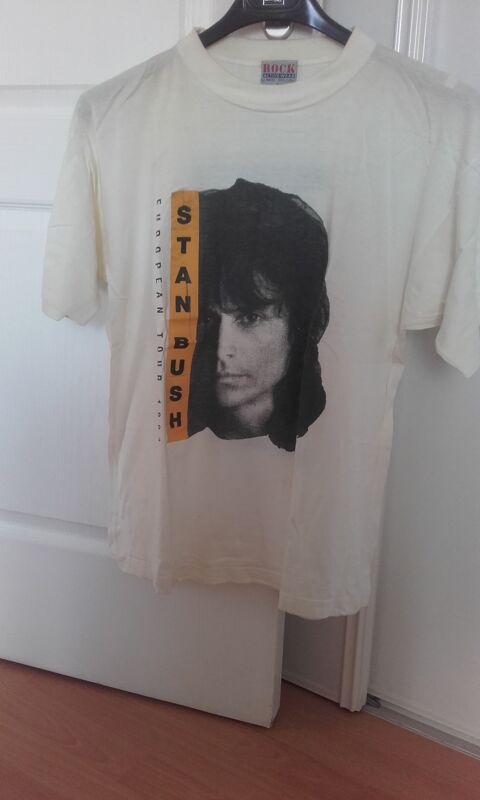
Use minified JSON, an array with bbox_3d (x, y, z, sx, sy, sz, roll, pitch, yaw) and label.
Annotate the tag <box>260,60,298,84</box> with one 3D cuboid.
[{"bbox_3d":[0.044,-0.368,0.750,0.041,0.025,0.003,6,18,13],"label":"tag"}]

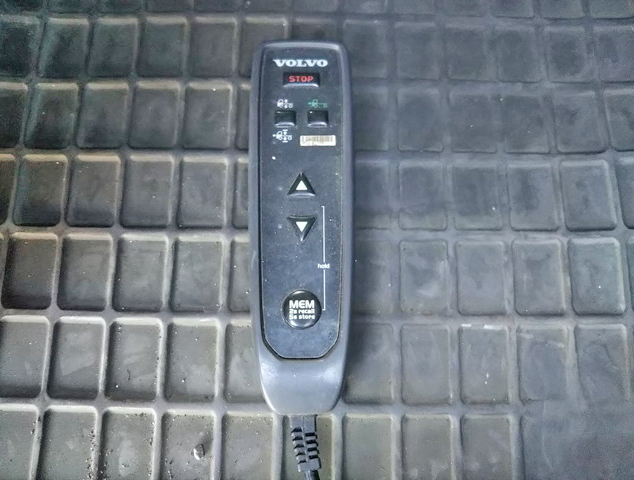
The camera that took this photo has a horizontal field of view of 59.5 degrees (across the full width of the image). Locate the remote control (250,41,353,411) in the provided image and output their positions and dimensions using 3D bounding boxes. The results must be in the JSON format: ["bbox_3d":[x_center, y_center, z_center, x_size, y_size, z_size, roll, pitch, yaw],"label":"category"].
[{"bbox_3d":[-0.008,-0.015,0.292,0.055,0.028,0.200,-1,76,0],"label":"remote control"}]

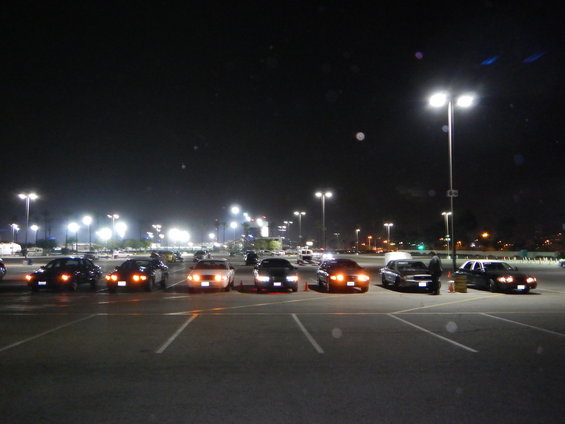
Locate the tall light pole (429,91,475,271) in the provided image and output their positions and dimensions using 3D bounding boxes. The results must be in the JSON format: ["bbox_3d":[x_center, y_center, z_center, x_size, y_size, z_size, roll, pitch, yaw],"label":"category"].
[{"bbox_3d":[14.711,-2.514,39.445,3.300,15.500,0.800,0,-5,-4],"label":"tall light pole"}]

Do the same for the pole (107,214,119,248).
[{"bbox_3d":[-60.599,8.722,163.204,3.200,15.500,0.800,0,-5,-4],"label":"pole"}]

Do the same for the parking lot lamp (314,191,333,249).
[{"bbox_3d":[9.519,3.360,104.144,3.300,15.500,0.800,0,-5,-4],"label":"parking lot lamp"}]

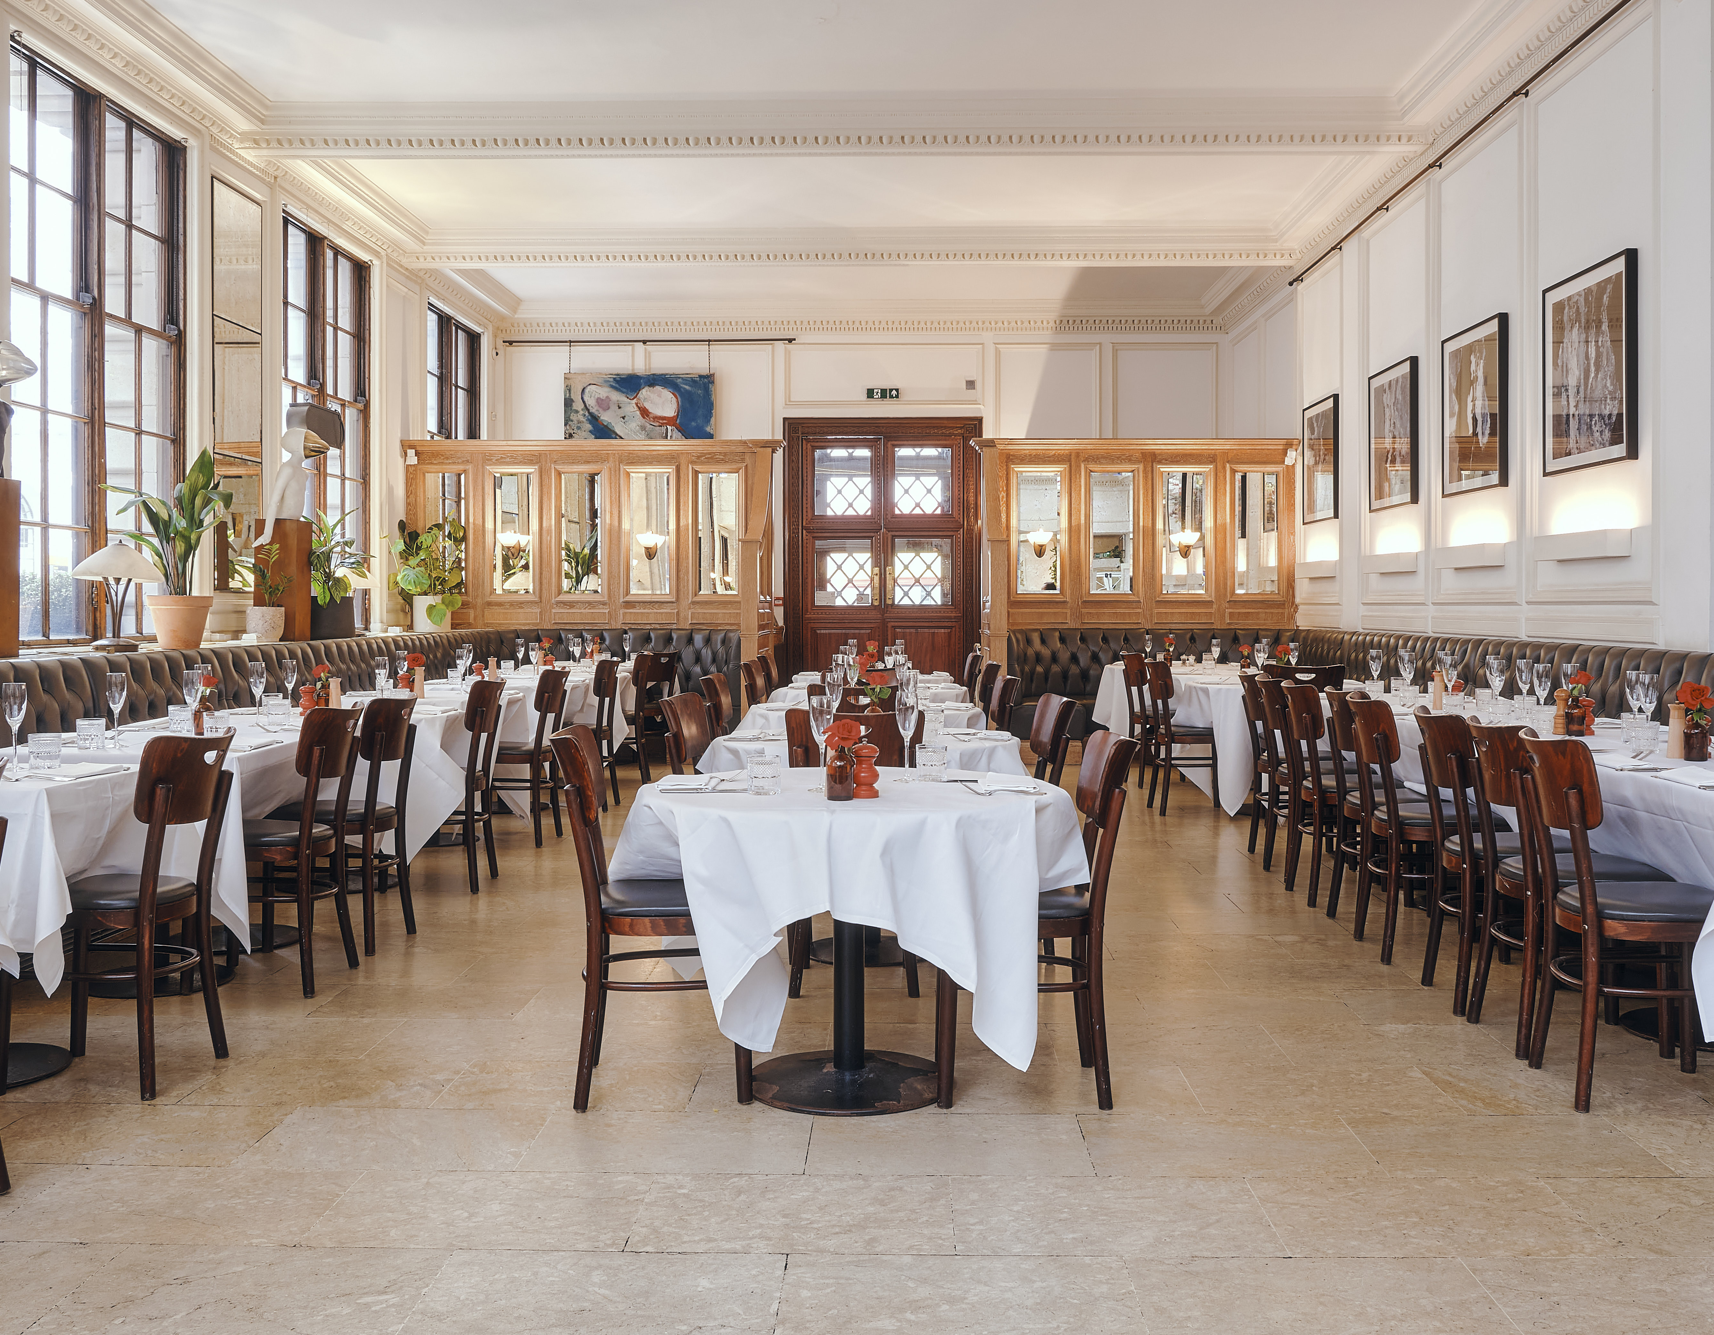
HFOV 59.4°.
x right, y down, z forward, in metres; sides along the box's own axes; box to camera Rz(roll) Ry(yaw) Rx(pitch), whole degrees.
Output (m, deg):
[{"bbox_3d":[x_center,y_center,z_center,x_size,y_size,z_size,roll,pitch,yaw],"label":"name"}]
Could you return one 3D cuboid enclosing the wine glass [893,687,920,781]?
[{"bbox_3d":[0.137,0.182,4.040,0.068,0.245,0.068,0,2,2],"label":"wine glass"}]

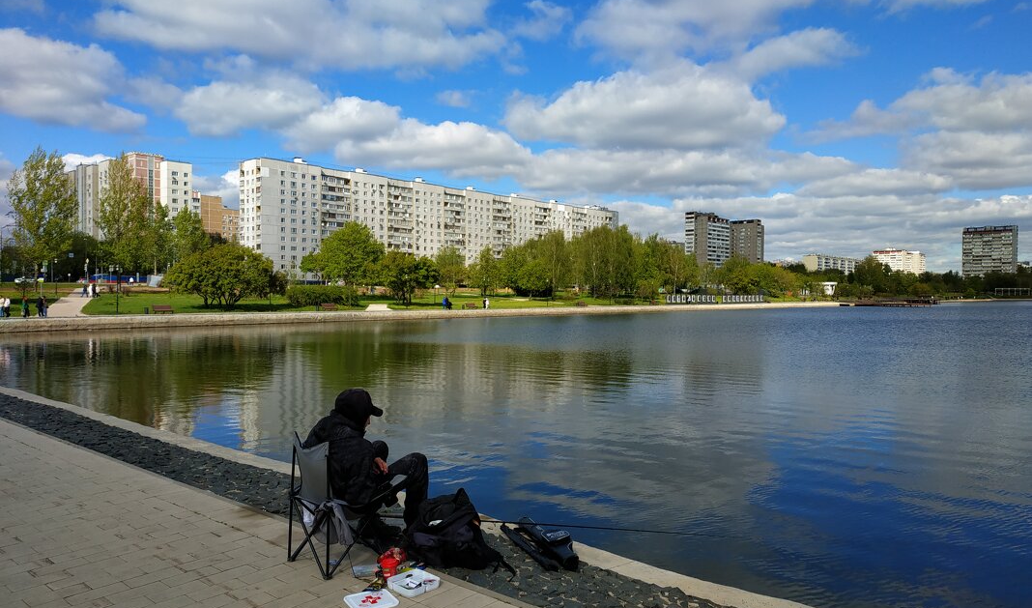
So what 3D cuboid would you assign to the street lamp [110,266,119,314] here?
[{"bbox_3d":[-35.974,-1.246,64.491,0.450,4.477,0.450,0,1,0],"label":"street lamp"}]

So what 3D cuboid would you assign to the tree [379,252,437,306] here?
[{"bbox_3d":[-15.739,-3.828,105.000,8.650,7.657,8.217,0,1,0],"label":"tree"}]

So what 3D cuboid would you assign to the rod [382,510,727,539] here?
[{"bbox_3d":[0.255,1.546,5.000,2.390,0.025,0.025,3,1,2],"label":"rod"}]

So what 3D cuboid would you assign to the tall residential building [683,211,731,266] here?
[{"bbox_3d":[132.800,-37.626,489.166,15.500,46.000,31.000,0,1,42],"label":"tall residential building"}]

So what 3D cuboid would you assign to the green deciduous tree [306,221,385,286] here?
[{"bbox_3d":[-29.079,-7.825,121.927,13.200,12.686,12.500,0,1,0],"label":"green deciduous tree"}]

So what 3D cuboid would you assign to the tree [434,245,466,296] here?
[{"bbox_3d":[-12.122,-6.016,132.000,5.883,9.359,5.883,0,1,0],"label":"tree"}]

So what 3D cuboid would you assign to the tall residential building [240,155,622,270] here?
[{"bbox_3d":[-17.100,-25.376,282.973,14.000,38.000,186.000,0,1,42],"label":"tall residential building"}]

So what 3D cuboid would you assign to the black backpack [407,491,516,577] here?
[{"bbox_3d":[-0.382,1.373,4.463,0.500,0.410,0.400,0,1,24],"label":"black backpack"}]

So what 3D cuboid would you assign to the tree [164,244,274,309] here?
[{"bbox_3d":[-32.285,-2.975,77.974,11.800,7.110,10.500,0,1,0],"label":"tree"}]

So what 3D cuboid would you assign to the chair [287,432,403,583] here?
[{"bbox_3d":[-1.093,1.204,4.518,0.520,0.800,0.500,-1,1,-44],"label":"chair"}]

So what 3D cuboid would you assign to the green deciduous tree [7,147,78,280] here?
[{"bbox_3d":[-68.226,-12.170,102.882,10.200,20.725,9.500,0,1,0],"label":"green deciduous tree"}]

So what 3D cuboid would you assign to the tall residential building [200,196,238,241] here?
[{"bbox_3d":[-134.082,-26.290,324.750,30.000,39.000,28.000,-1,1,-43],"label":"tall residential building"}]

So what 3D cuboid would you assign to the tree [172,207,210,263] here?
[{"bbox_3d":[-85.305,-15.487,188.000,9.901,19.803,9.901,0,1,0],"label":"tree"}]

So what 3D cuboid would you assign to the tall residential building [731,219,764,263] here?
[{"bbox_3d":[167.900,-38.042,533.264,31.000,46.000,14.500,0,1,42],"label":"tall residential building"}]

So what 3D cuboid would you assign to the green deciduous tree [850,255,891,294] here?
[{"bbox_3d":[144.315,-11.552,289.898,15.000,16.057,14.000,0,1,0],"label":"green deciduous tree"}]

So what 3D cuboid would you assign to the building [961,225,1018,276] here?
[{"bbox_3d":[361.000,-34.755,545.196,31.000,46.000,14.500,0,1,42],"label":"building"}]

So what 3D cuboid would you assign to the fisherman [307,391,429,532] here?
[{"bbox_3d":[-0.930,1.073,4.663,0.770,1.060,0.560,-1,1,-43],"label":"fisherman"}]

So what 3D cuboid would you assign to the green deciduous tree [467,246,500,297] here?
[{"bbox_3d":[-6.153,-6.290,135.943,6.200,9.458,6.000,0,1,0],"label":"green deciduous tree"}]

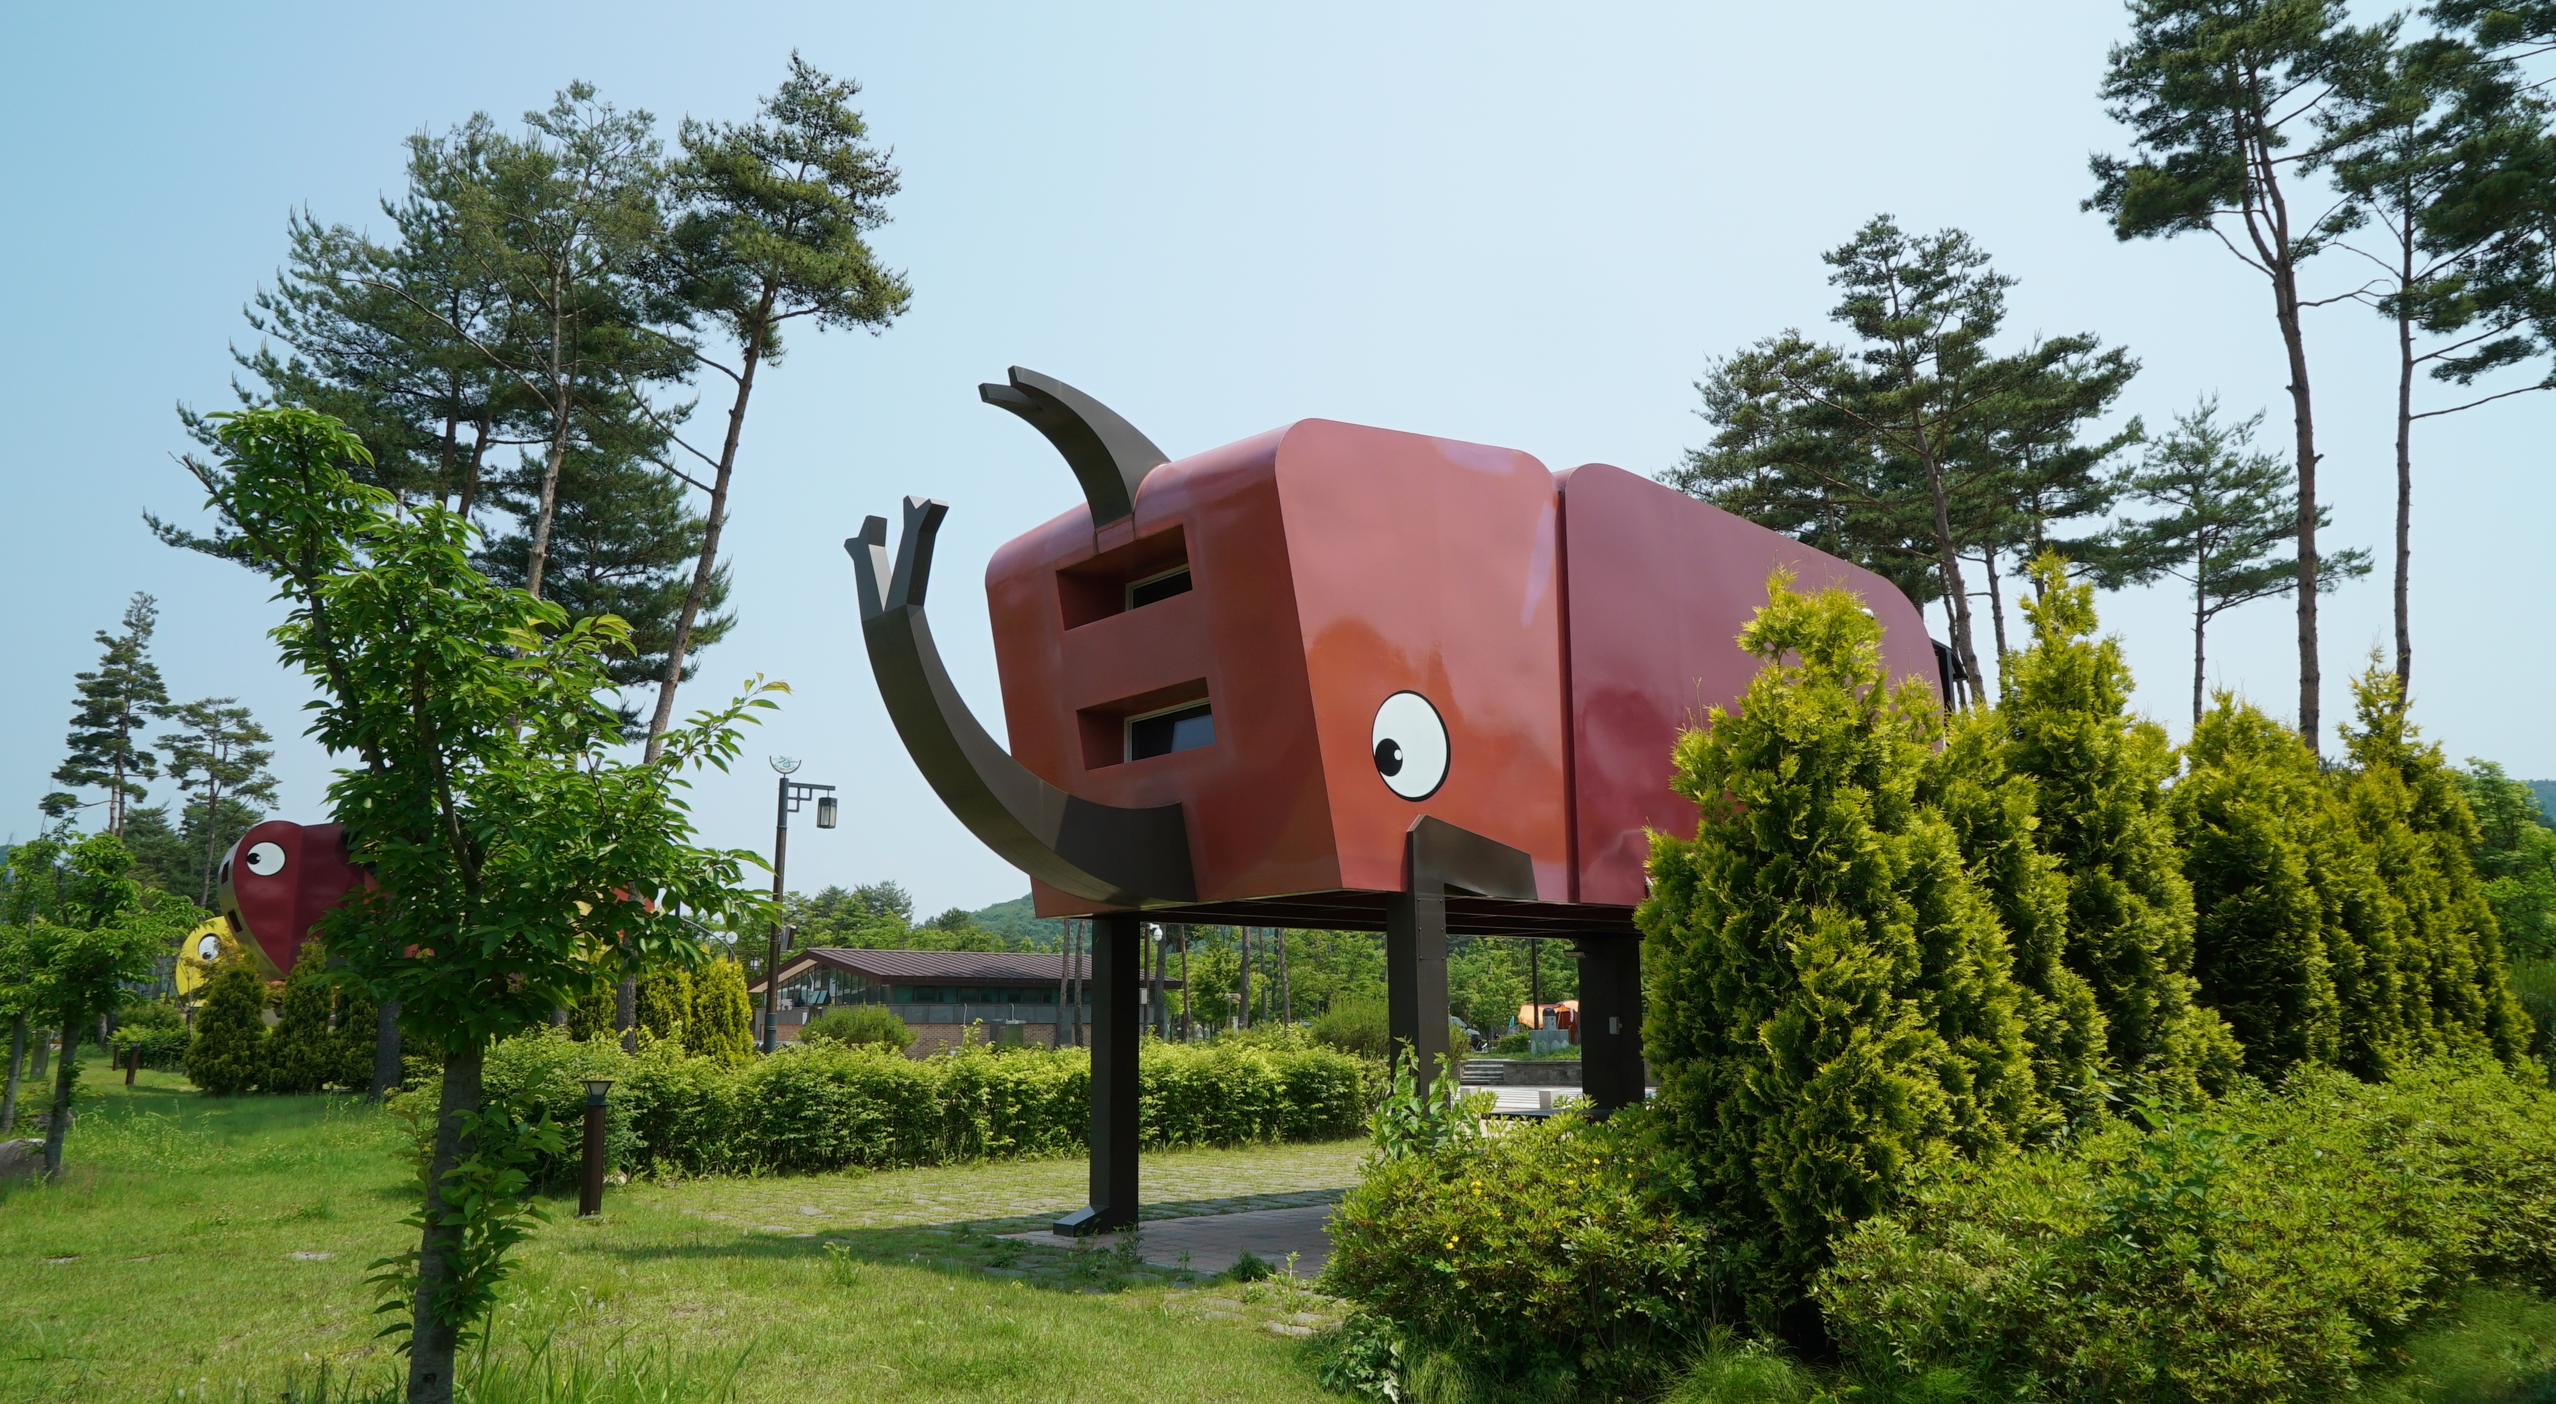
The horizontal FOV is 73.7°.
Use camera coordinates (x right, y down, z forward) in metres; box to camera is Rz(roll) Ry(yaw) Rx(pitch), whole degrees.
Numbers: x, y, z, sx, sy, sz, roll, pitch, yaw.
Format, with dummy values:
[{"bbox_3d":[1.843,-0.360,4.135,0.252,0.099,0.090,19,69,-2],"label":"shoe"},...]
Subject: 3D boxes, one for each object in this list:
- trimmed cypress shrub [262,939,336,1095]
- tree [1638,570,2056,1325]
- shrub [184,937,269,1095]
[{"bbox_3d":[-18.021,5.872,31.482,1.186,2.946,1.186,5,-12,-29],"label":"trimmed cypress shrub"},{"bbox_3d":[2.790,1.171,8.476,1.916,3.730,1.916,-4,-11,18],"label":"tree"},{"bbox_3d":[-27.625,8.226,44.799,2.204,4.041,2.204,6,-13,-31],"label":"shrub"}]

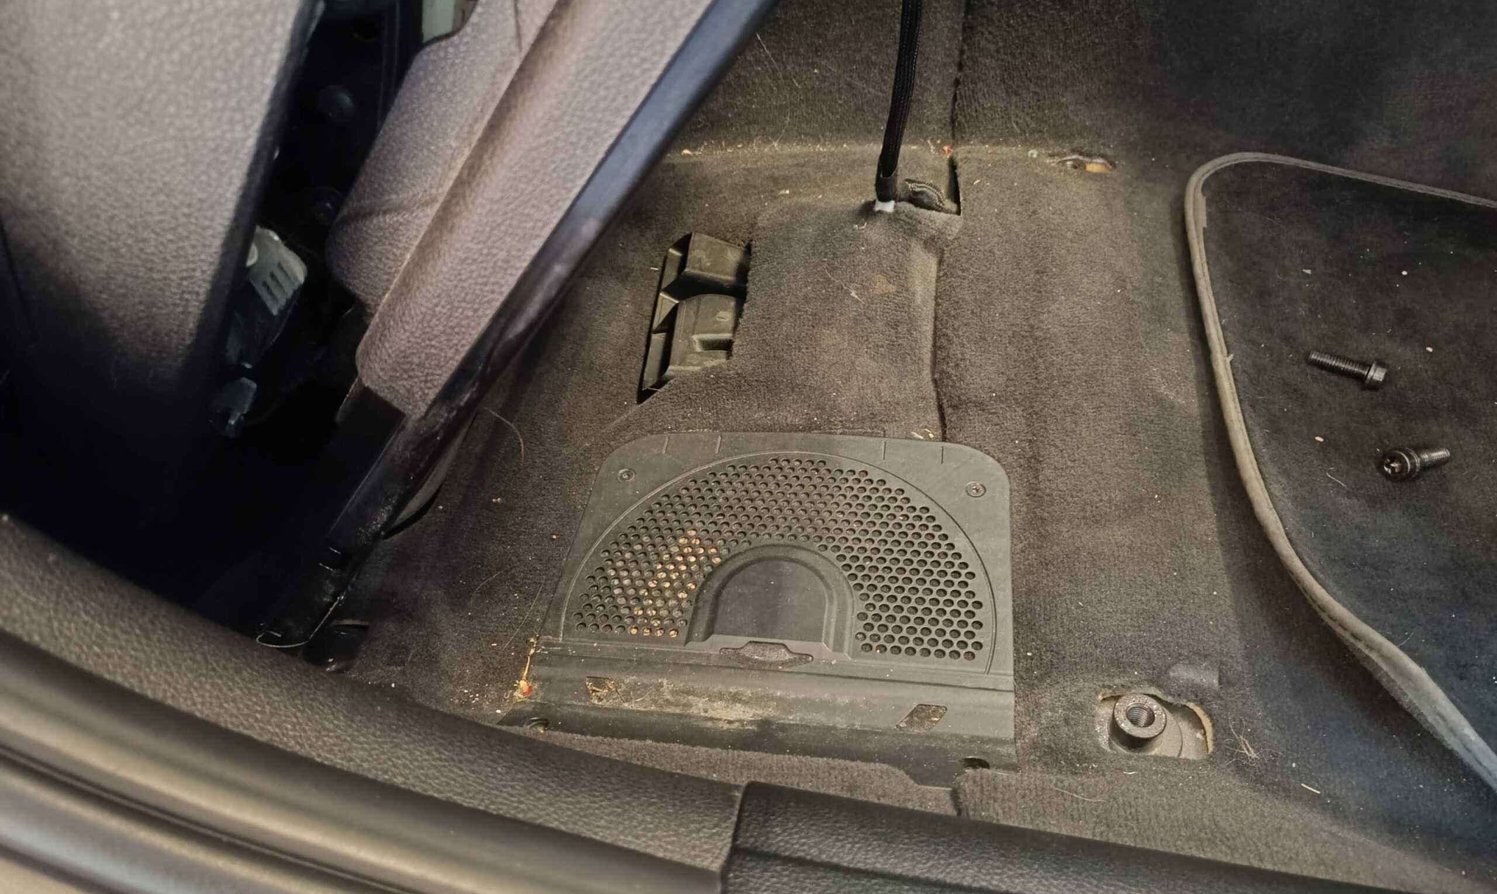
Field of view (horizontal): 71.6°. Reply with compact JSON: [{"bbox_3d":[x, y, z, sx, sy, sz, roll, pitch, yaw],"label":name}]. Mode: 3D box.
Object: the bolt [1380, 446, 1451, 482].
[{"bbox_3d":[0.336,0.008,0.519,0.034,0.018,0.018,-7,45,-15],"label":"bolt"}]

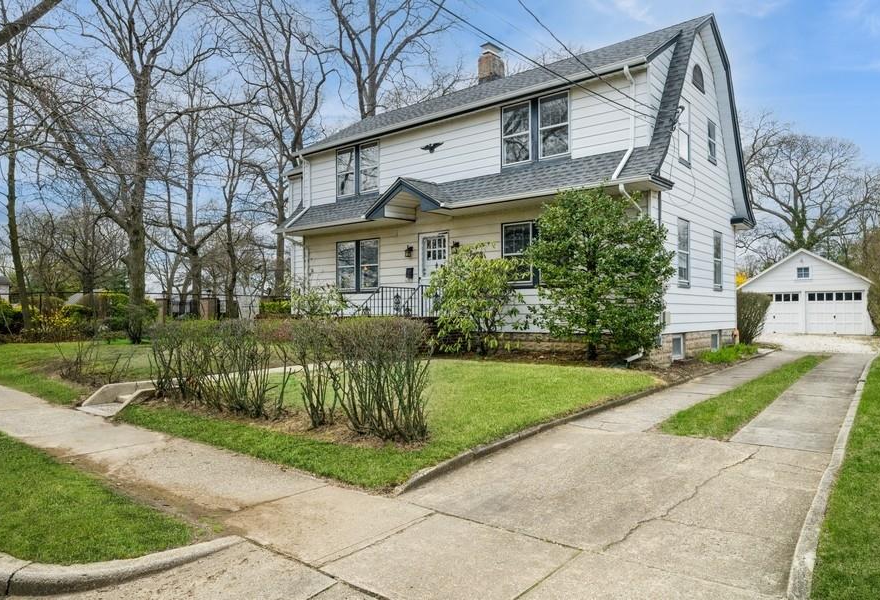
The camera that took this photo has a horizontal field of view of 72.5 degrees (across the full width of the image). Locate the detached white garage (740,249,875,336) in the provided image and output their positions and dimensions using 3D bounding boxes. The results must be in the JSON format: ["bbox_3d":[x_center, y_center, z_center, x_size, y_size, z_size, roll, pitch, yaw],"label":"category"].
[{"bbox_3d":[19.981,-0.390,32.254,5.830,4.250,6.200,-1,-2,39],"label":"detached white garage"}]

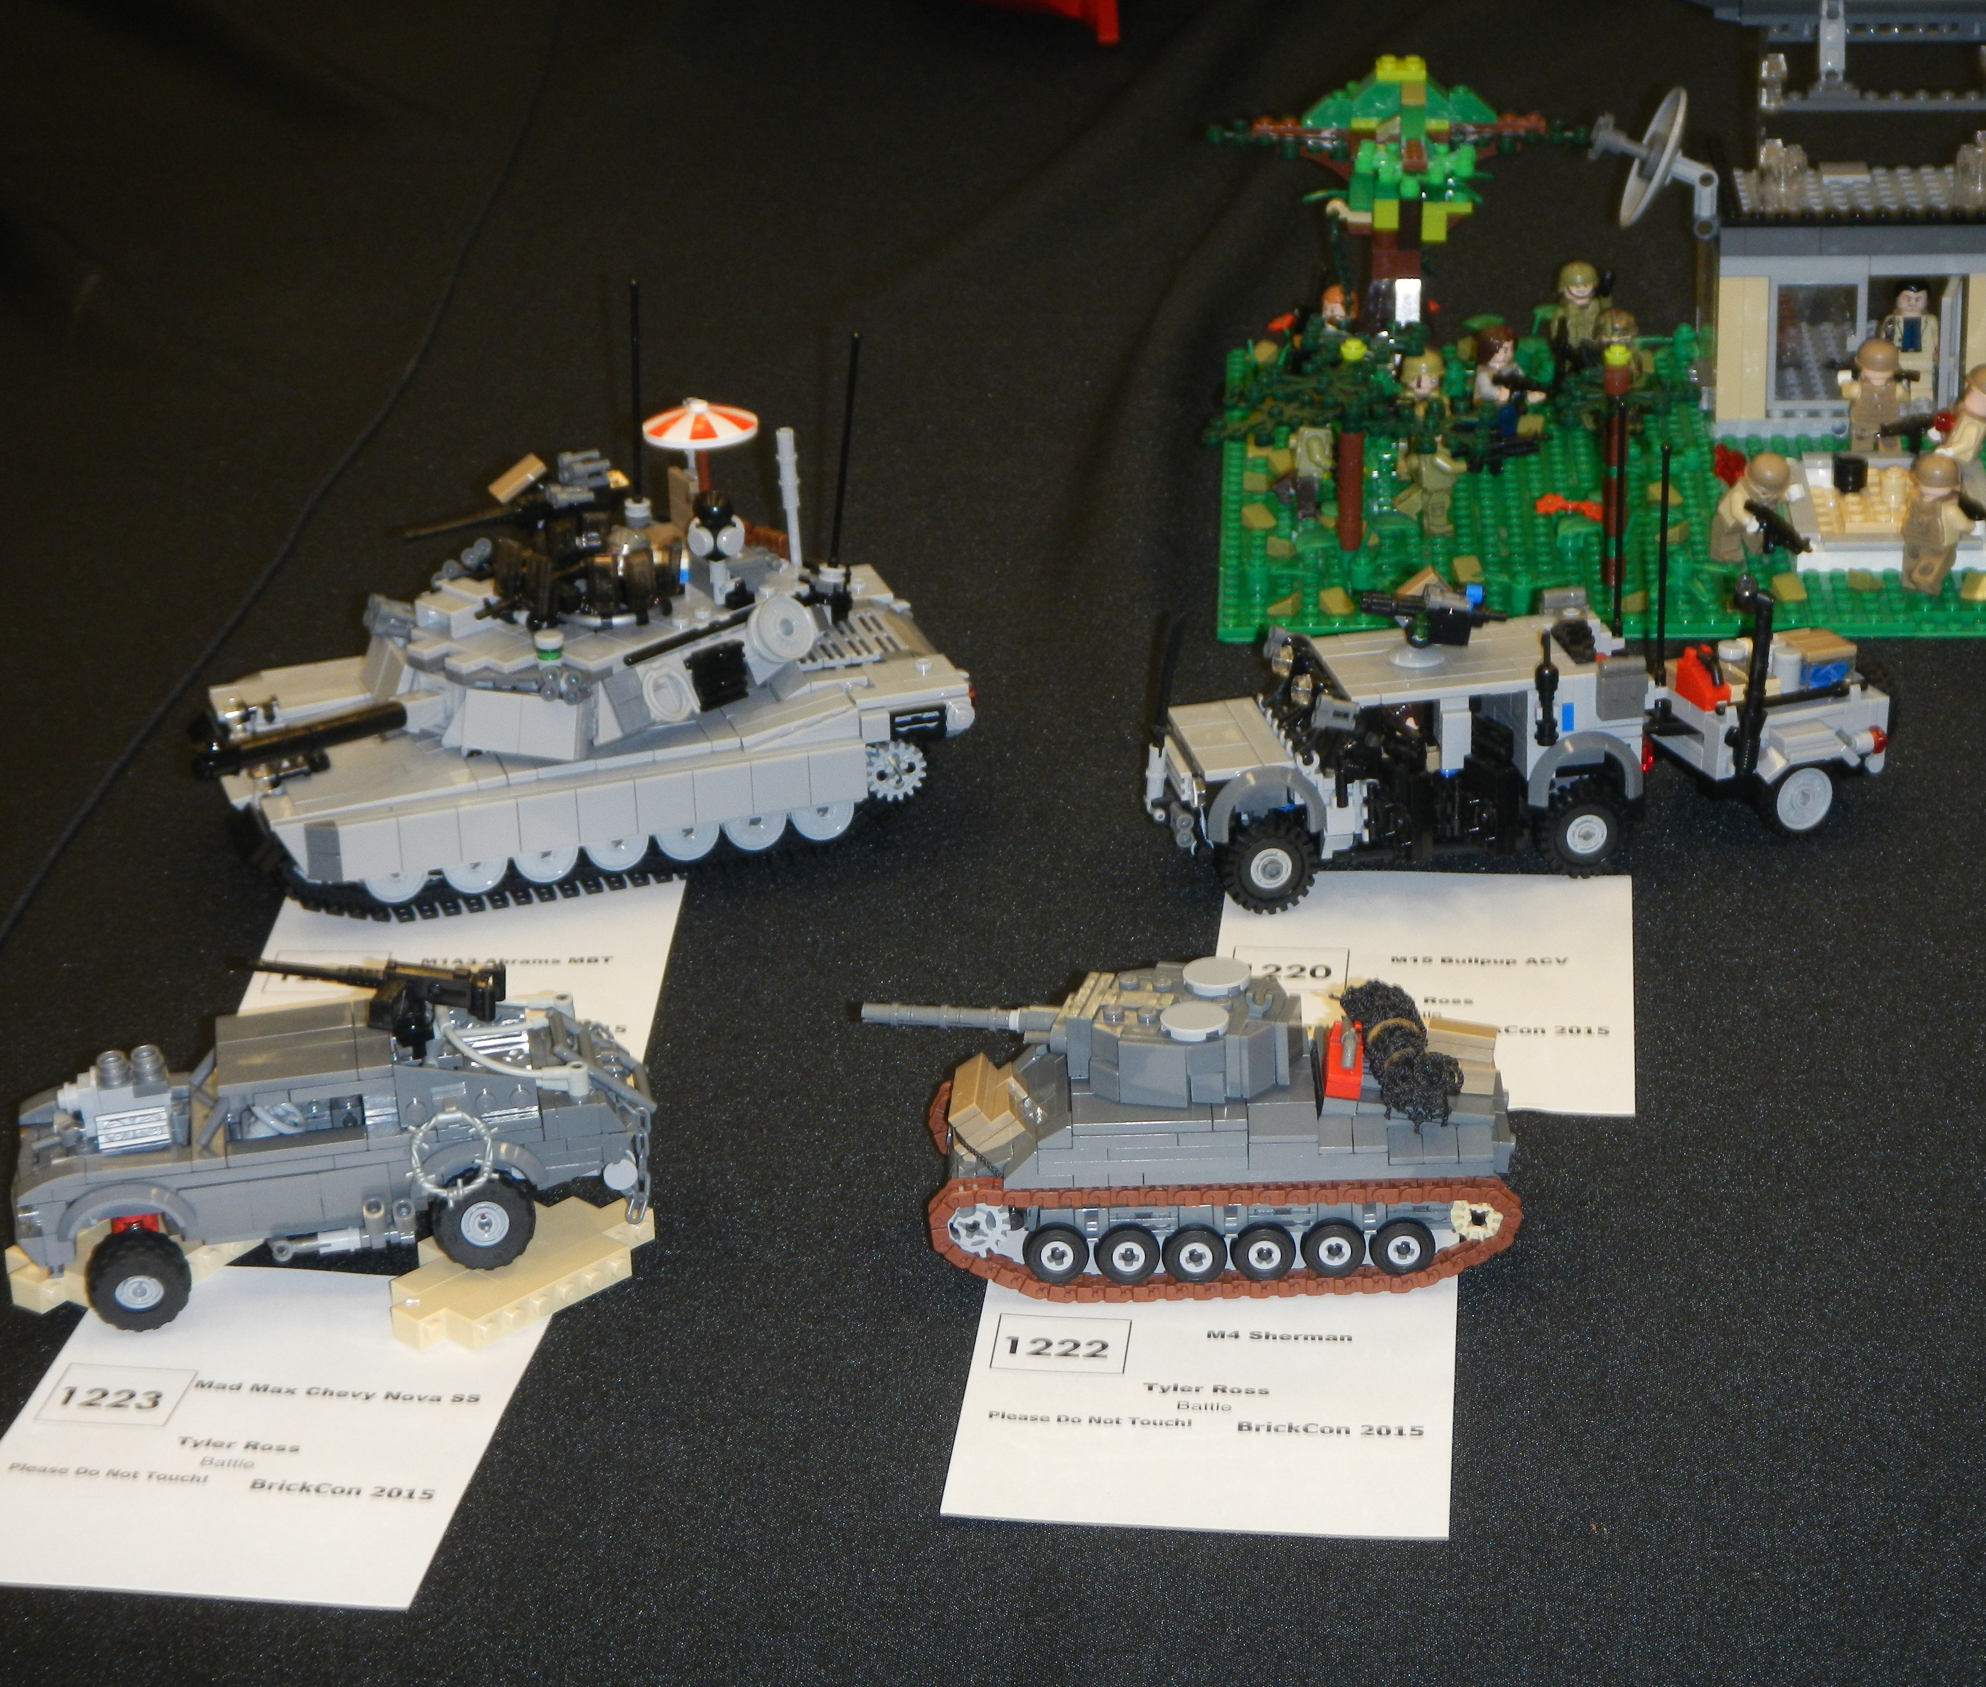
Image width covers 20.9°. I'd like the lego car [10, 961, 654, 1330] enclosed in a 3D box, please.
[{"bbox_3d":[-0.155,0.062,1.263,0.149,0.076,0.056,-6,23,-7],"label":"lego car"}]

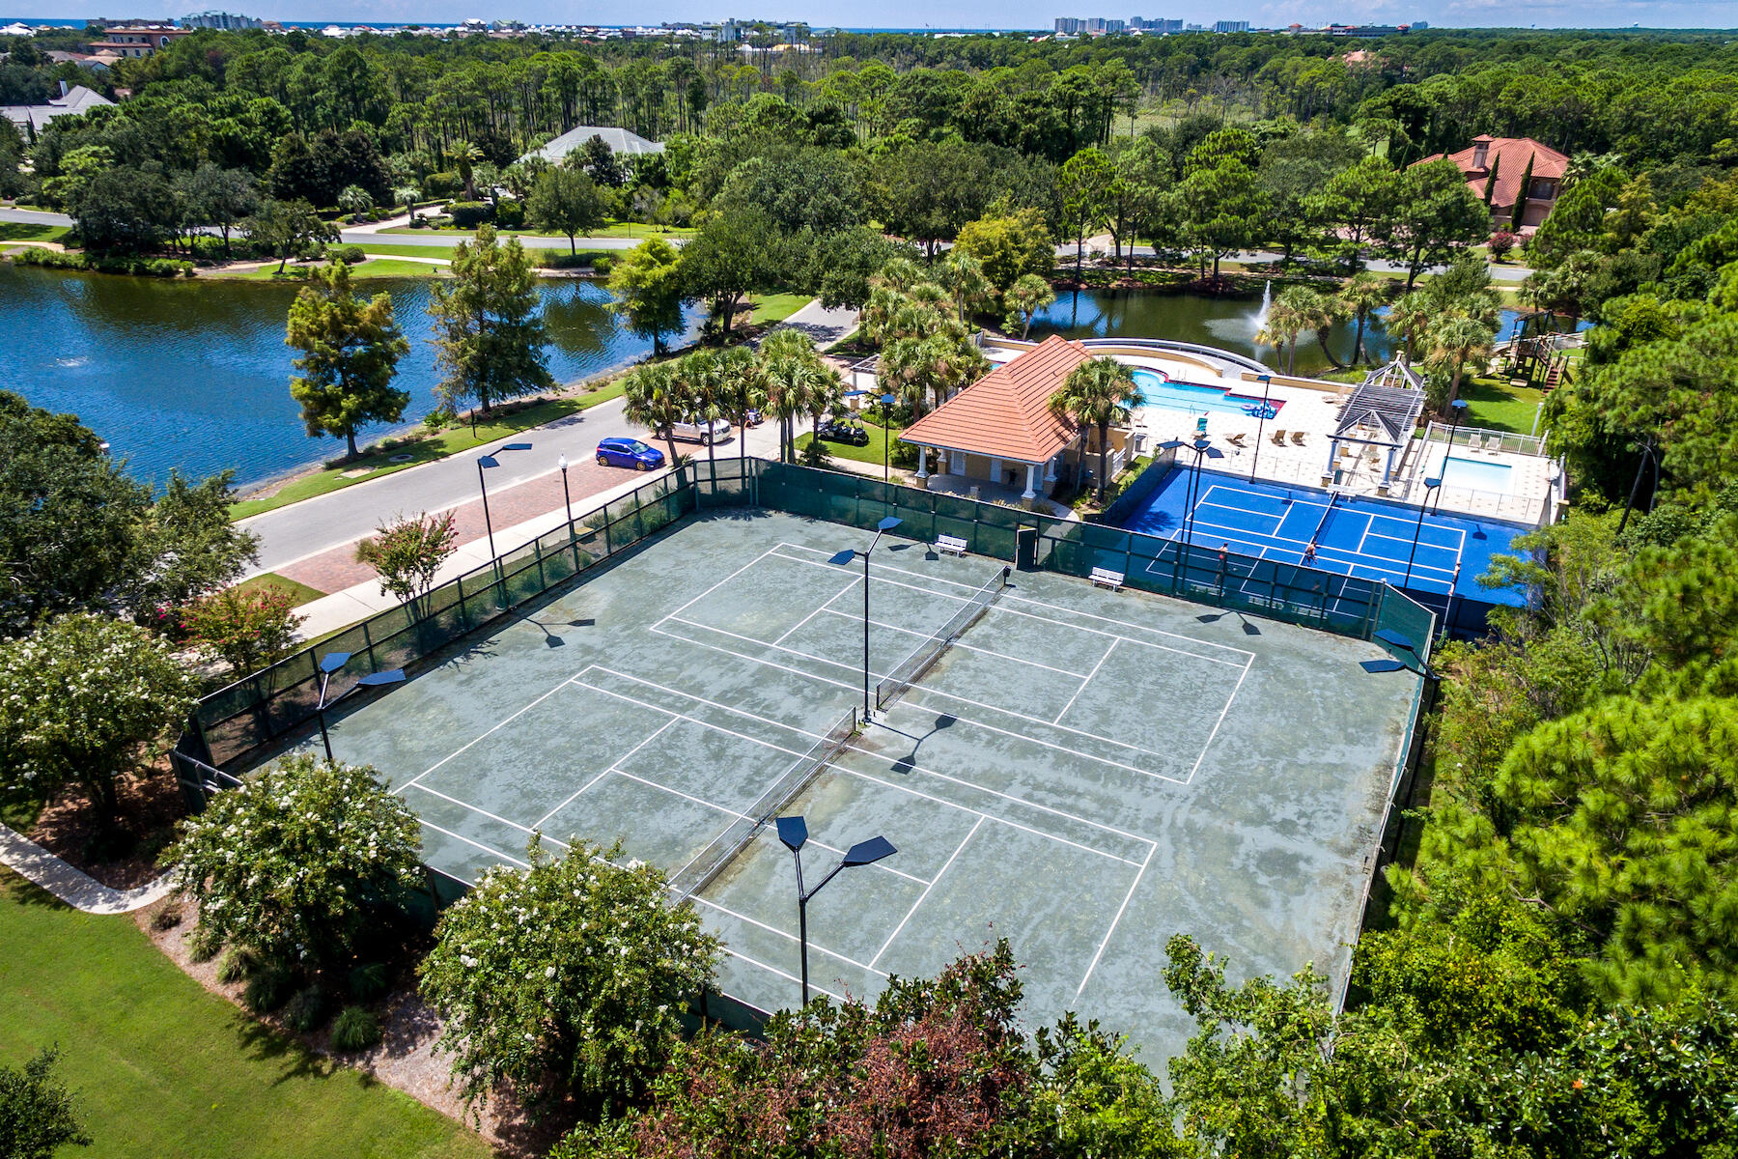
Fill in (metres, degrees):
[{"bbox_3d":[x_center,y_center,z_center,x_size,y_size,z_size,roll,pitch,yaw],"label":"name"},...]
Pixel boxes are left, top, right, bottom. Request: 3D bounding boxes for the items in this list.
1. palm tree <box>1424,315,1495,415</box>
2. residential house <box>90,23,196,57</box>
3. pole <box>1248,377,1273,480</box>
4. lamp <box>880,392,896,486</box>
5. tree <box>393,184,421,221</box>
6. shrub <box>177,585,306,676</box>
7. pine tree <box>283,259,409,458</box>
[{"bbox_3d":[42.232,-15.067,68.105,4.300,7.000,4.300,16,30,28],"label":"palm tree"},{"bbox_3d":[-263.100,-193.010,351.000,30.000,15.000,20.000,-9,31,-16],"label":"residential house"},{"bbox_3d":[23.028,-8.730,57.178,0.838,6.585,1.297,16,31,27],"label":"pole"},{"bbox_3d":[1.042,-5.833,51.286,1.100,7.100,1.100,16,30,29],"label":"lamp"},{"bbox_3d":[-60.544,-49.340,127.253,3.459,4.903,3.437,17,31,29],"label":"tree"},{"bbox_3d":[-26.377,2.762,40.967,4.500,5.000,4.500,-21,36,-32],"label":"shrub"},{"bbox_3d":[-31.290,-12.590,57.520,6.700,11.780,6.700,-13,32,-22],"label":"pine tree"}]

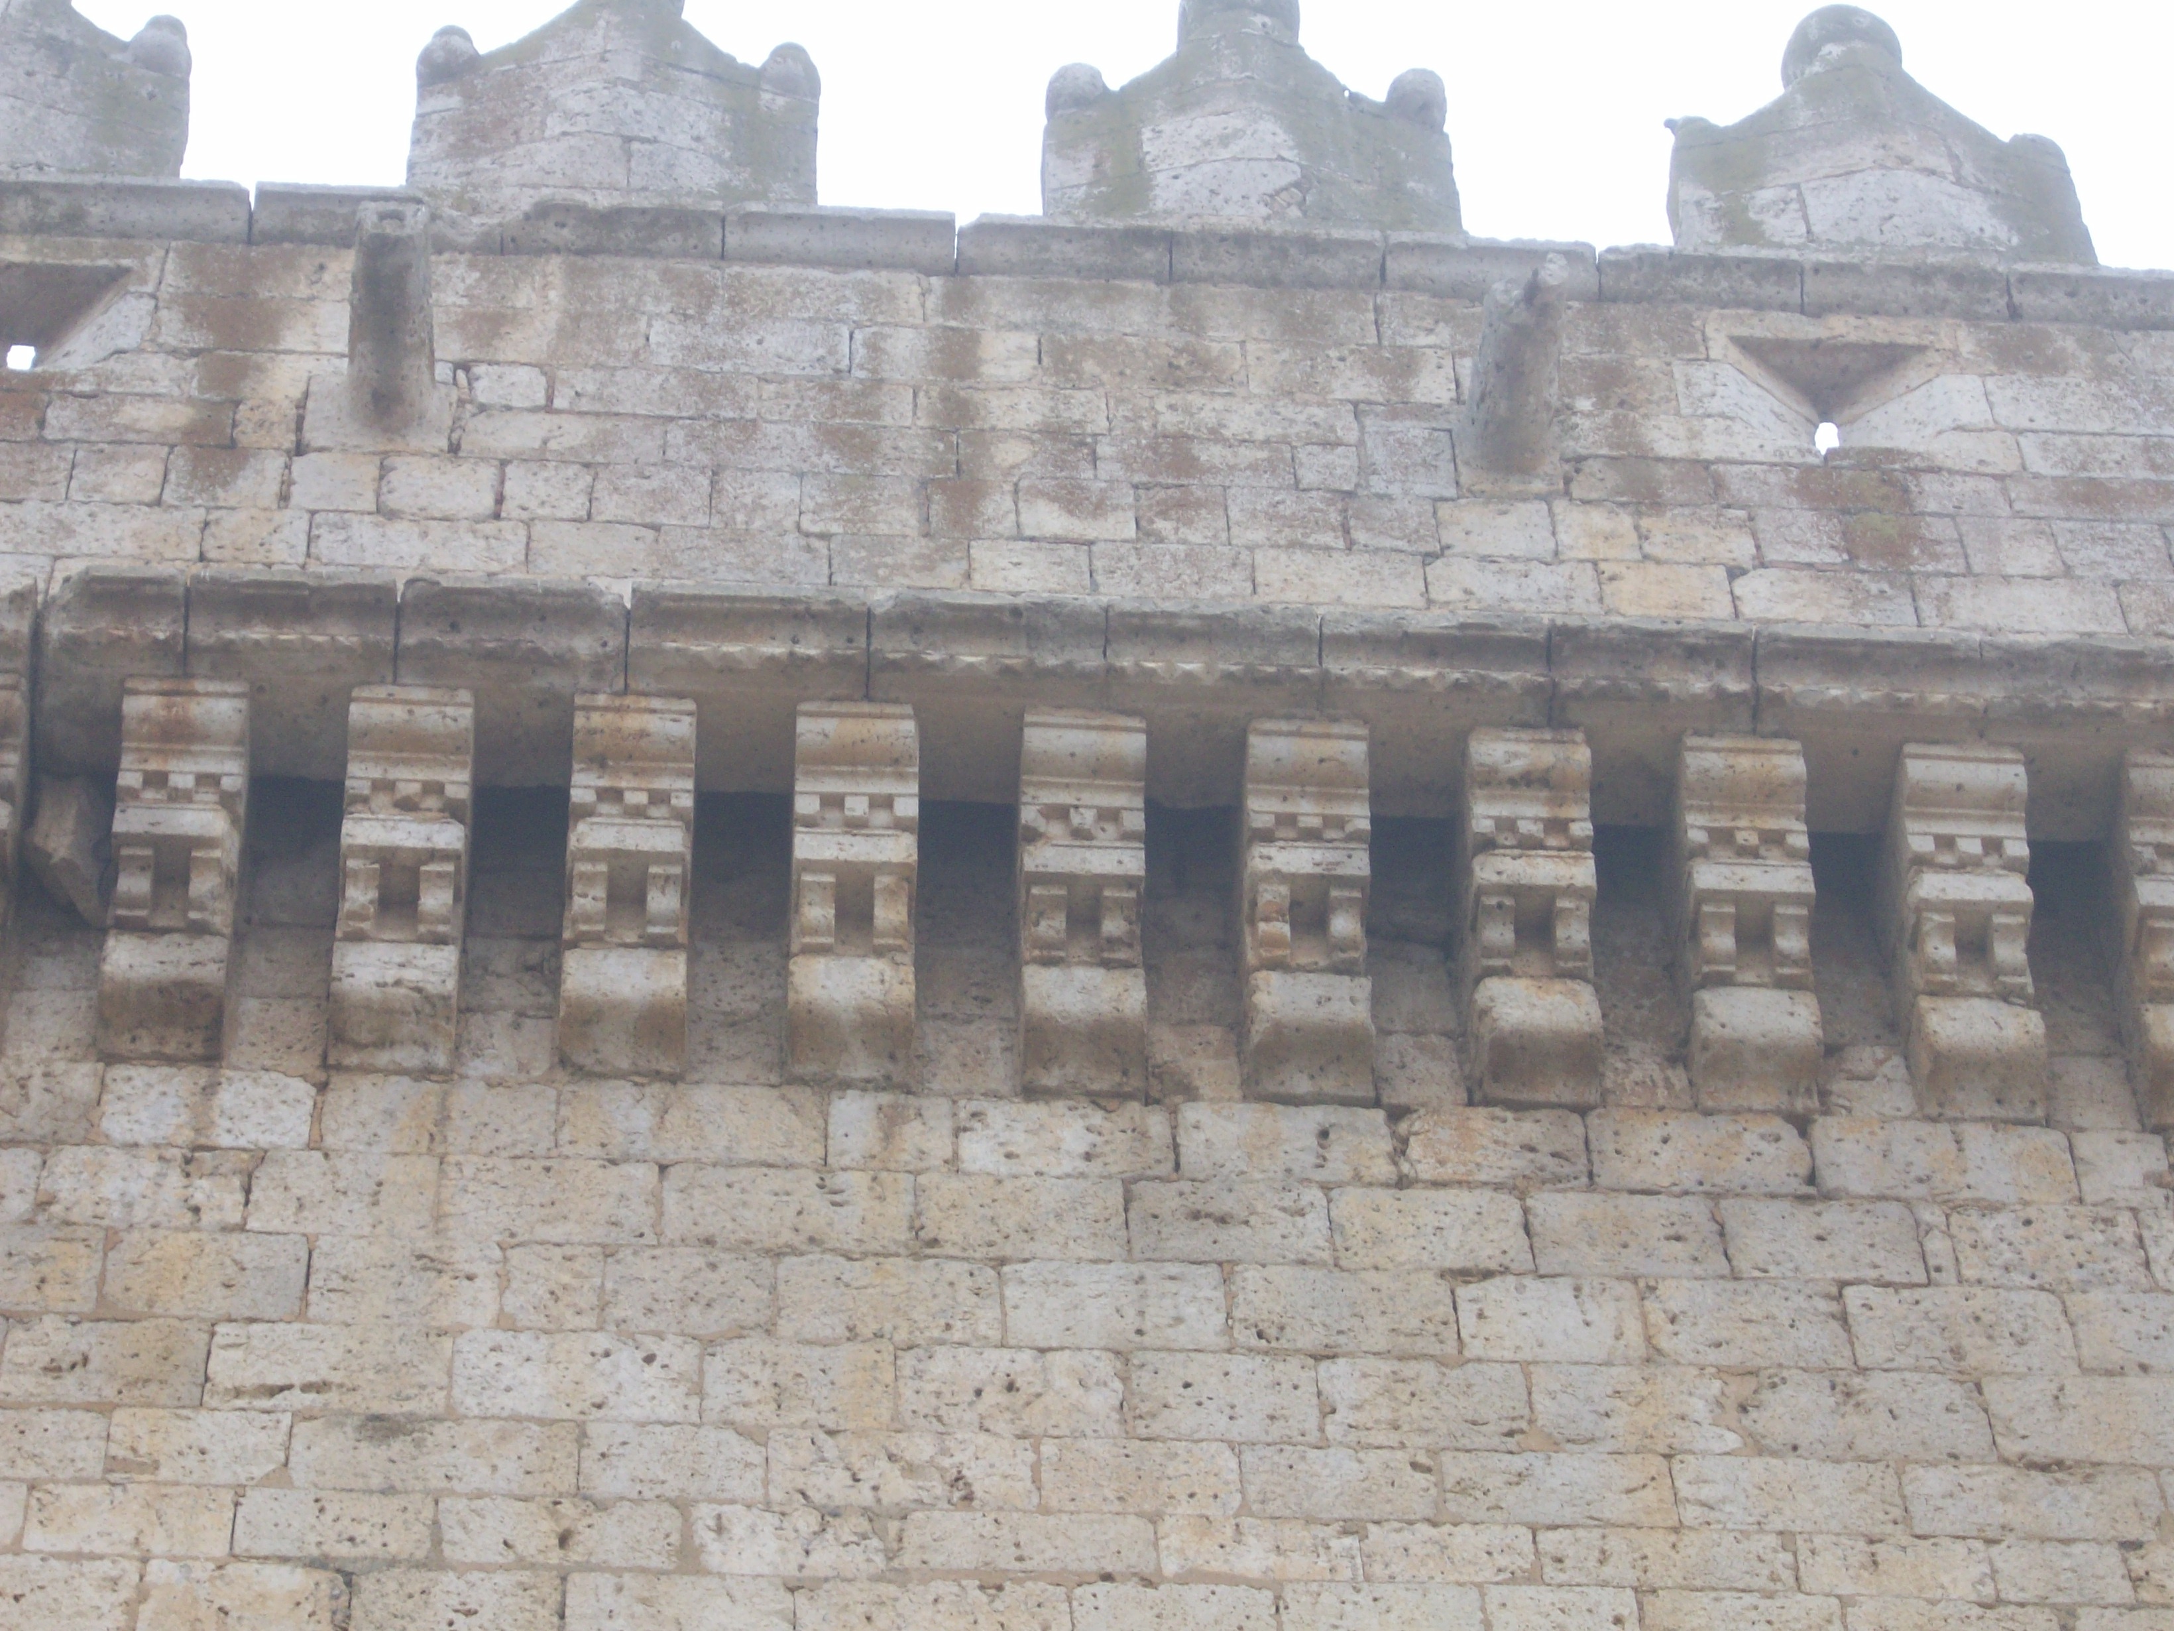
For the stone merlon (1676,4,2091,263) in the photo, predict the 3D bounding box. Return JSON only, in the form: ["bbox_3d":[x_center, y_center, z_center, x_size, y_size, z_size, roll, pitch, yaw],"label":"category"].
[{"bbox_3d":[3.039,-2.501,25.409,1.591,1.775,0.630,2,-45,-5],"label":"stone merlon"}]

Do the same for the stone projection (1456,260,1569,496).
[{"bbox_3d":[1.598,-1.583,23.362,0.369,0.349,0.805,2,-45,-5],"label":"stone projection"}]

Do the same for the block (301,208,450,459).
[{"bbox_3d":[-2.529,-1.728,22.960,0.485,0.349,0.854,2,-45,-5],"label":"block"}]

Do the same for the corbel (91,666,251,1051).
[{"bbox_3d":[-2.430,0.131,17.061,0.328,0.990,0.540,2,-53,-4],"label":"corbel"}]

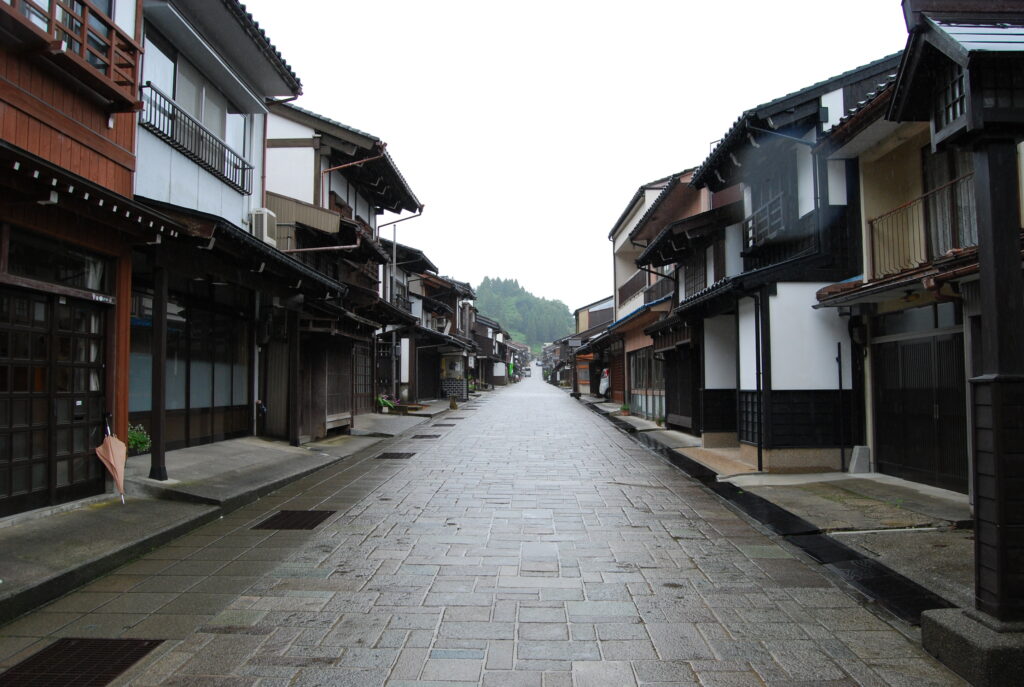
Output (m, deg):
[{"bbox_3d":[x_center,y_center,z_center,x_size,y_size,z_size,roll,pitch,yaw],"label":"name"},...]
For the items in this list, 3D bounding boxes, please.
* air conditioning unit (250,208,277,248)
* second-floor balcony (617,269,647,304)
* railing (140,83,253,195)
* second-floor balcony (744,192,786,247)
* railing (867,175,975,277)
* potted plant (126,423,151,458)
[{"bbox_3d":[-4.041,-1.849,12.585,0.260,0.570,0.600,0,-3,0],"label":"air conditioning unit"},{"bbox_3d":[4.649,-2.164,29.883,0.100,0.780,6.600,0,-3,0],"label":"second-floor balcony"},{"bbox_3d":[-4.016,-2.534,10.036,0.160,0.430,3.300,0,-3,0],"label":"railing"},{"bbox_3d":[4.482,-2.051,13.384,0.260,0.580,2.200,0,-3,1],"label":"second-floor balcony"},{"bbox_3d":[4.884,-1.340,9.006,0.130,0.770,2.750,0,-3,1],"label":"railing"},{"bbox_3d":[-4.825,1.242,9.900,0.380,0.460,0.400,0,-3,0],"label":"potted plant"}]

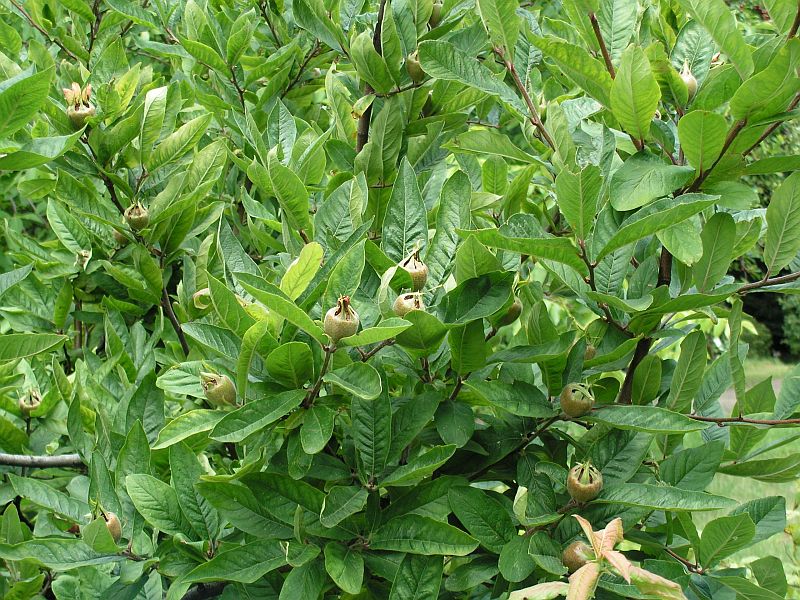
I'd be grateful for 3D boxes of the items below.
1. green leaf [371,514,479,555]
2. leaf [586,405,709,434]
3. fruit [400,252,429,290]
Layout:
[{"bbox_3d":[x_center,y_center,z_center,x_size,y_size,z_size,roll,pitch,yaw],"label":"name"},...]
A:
[{"bbox_3d":[0.022,0.210,1.410,0.100,0.014,0.038,1,45,15],"label":"green leaf"},{"bbox_3d":[0.224,0.108,1.420,0.110,0.012,0.031,6,37,6],"label":"leaf"},{"bbox_3d":[0.013,-0.029,1.400,0.027,0.038,0.027,-1,12,0],"label":"fruit"}]

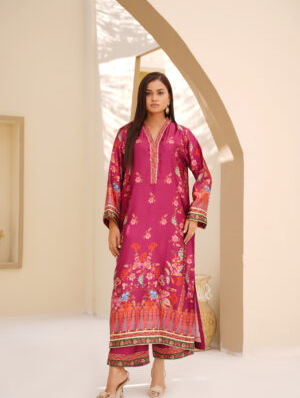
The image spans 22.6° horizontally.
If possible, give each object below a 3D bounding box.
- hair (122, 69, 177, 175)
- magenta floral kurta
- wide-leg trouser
[{"bbox_3d":[0.000,-0.400,4.000,0.280,0.555,0.280,0,-1,6],"label":"hair"},{"bbox_3d":[0.040,0.185,4.000,0.560,1.240,0.360,0,-1,10],"label":"magenta floral kurta"},{"bbox_3d":[0.010,0.420,3.980,0.460,0.930,0.360,0,-1,9],"label":"wide-leg trouser"}]

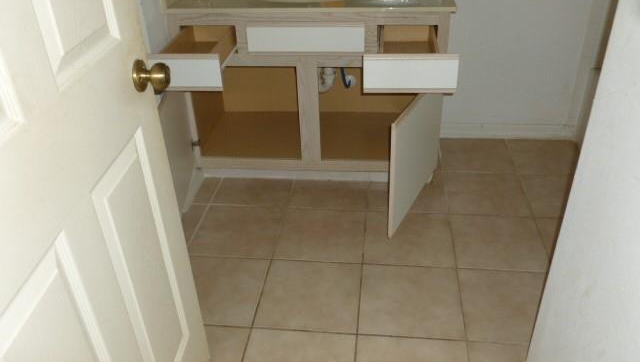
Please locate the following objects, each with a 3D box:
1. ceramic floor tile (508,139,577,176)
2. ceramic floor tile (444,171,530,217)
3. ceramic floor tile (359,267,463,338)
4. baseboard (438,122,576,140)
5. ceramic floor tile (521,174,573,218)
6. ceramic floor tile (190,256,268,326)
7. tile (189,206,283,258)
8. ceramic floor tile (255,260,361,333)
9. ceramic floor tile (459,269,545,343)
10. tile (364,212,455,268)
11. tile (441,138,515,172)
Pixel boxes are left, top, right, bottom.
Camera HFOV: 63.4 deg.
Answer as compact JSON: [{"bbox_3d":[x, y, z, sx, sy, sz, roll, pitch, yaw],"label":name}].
[{"bbox_3d":[1.074,-0.109,2.450,0.333,0.010,0.326,2,32,7],"label":"ceramic floor tile"},{"bbox_3d":[0.712,0.055,2.236,0.330,0.010,0.330,2,33,7],"label":"ceramic floor tile"},{"bbox_3d":[0.302,0.400,1.729,0.330,0.010,0.330,2,33,7],"label":"ceramic floor tile"},{"bbox_3d":[0.916,-0.248,2.594,0.706,0.085,0.014,2,32,7],"label":"baseboard"},{"bbox_3d":[1.031,0.066,2.174,0.326,0.010,0.326,2,32,7],"label":"ceramic floor tile"},{"bbox_3d":[-0.357,0.372,1.779,0.326,0.010,0.326,2,32,7],"label":"ceramic floor tile"},{"bbox_3d":[-0.318,0.197,2.056,0.326,0.010,0.326,2,32,7],"label":"tile"},{"bbox_3d":[-0.030,0.383,1.739,0.326,0.010,0.326,2,32,7],"label":"ceramic floor tile"},{"bbox_3d":[0.633,0.410,1.688,0.330,0.010,0.330,2,33,7],"label":"ceramic floor tile"},{"bbox_3d":[0.341,0.222,2.003,0.330,0.010,0.330,2,33,7],"label":"tile"},{"bbox_3d":[0.751,-0.123,2.510,0.330,0.010,0.330,2,33,7],"label":"tile"}]

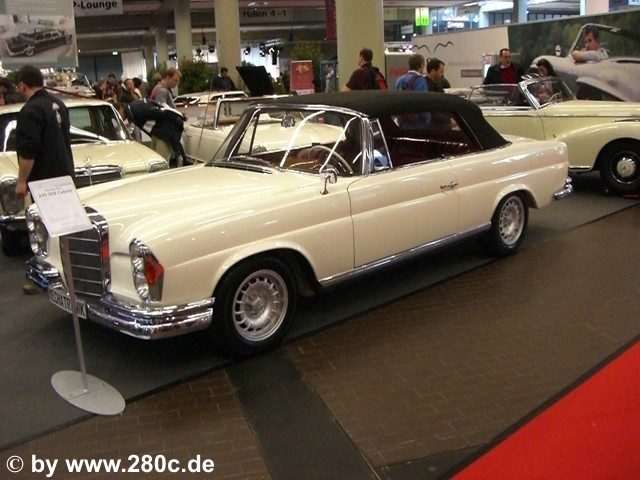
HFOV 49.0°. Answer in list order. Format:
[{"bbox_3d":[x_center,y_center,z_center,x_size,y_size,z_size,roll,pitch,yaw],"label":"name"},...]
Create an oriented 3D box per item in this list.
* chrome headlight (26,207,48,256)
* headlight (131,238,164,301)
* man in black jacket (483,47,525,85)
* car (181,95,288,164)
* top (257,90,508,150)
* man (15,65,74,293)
[{"bbox_3d":[-1.909,-0.057,4.780,0.170,0.375,0.230,-16,19,-41],"label":"chrome headlight"},{"bbox_3d":[-0.909,0.164,3.740,0.170,0.375,0.230,-16,19,-41],"label":"headlight"},{"bbox_3d":[2.751,-1.951,10.520,0.560,1.760,0.340,-3,15,-3],"label":"man in black jacket"},{"bbox_3d":[-0.859,-1.474,10.167,1.770,1.300,4.300,-9,16,-22],"label":"car"},{"bbox_3d":[0.608,-0.991,5.977,2.000,0.540,1.420,-16,19,-41],"label":"top"},{"bbox_3d":[-2.217,-0.505,5.736,0.420,1.790,0.520,3,16,21],"label":"man"}]

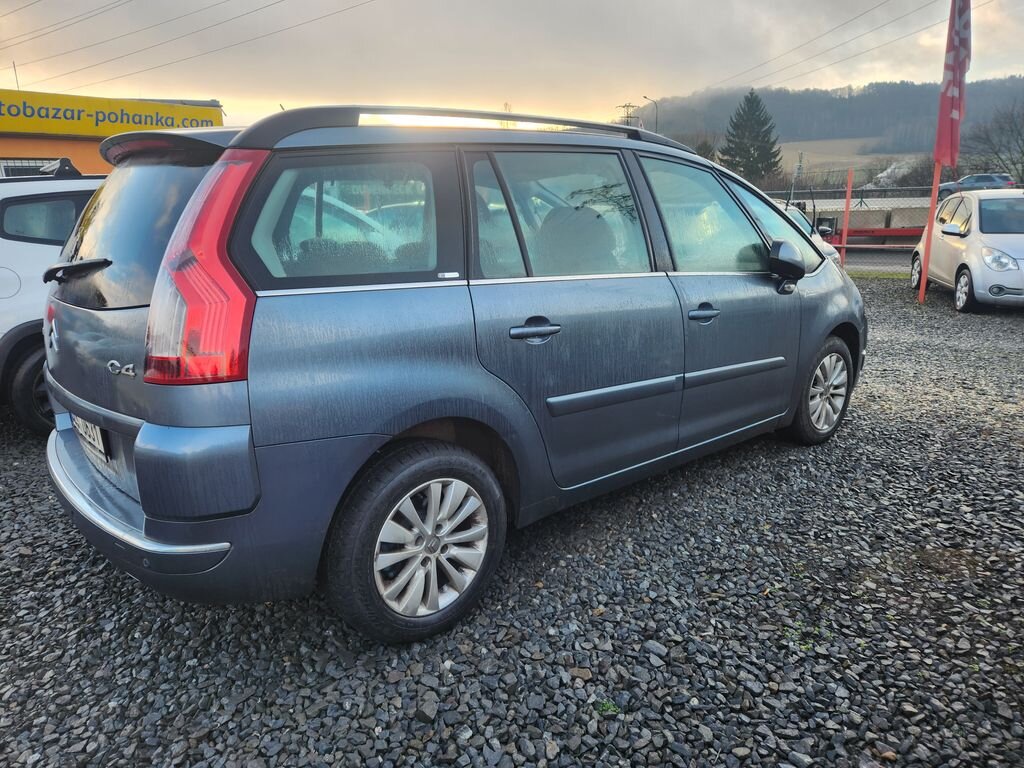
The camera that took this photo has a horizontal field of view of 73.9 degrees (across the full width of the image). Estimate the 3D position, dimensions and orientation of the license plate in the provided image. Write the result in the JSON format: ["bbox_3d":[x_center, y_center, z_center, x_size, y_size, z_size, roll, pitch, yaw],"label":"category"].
[{"bbox_3d":[-1.429,0.127,2.276,0.020,0.110,0.520,-13,17,-38],"label":"license plate"}]

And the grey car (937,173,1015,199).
[{"bbox_3d":[31.404,-13.332,46.000,4.600,1.700,1.870,14,21,43],"label":"grey car"}]

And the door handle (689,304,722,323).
[{"bbox_3d":[0.830,-0.308,2.948,0.230,0.062,0.055,-13,17,-38],"label":"door handle"}]

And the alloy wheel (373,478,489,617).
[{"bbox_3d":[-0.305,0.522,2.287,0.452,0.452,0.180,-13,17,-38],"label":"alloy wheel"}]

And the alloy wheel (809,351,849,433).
[{"bbox_3d":[1.778,0.042,3.985,0.452,0.452,0.170,-13,17,-38],"label":"alloy wheel"}]

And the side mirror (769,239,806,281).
[{"bbox_3d":[1.333,-0.595,3.277,0.130,0.180,0.230,4,15,24],"label":"side mirror"}]

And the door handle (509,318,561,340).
[{"bbox_3d":[0.080,-0.186,2.328,0.230,0.062,0.055,-13,17,-38],"label":"door handle"}]

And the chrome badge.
[{"bbox_3d":[-1.119,-0.046,1.947,0.115,0.042,0.012,4,15,25],"label":"chrome badge"}]

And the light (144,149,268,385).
[{"bbox_3d":[-0.805,-0.302,1.789,0.330,0.600,0.330,-13,17,-38],"label":"light"}]

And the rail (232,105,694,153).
[{"bbox_3d":[0.040,-0.878,2.429,2.070,0.165,0.100,-13,17,-38],"label":"rail"}]

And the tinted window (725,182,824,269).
[{"bbox_3d":[1.320,-0.795,3.445,0.870,0.480,0.050,-13,3,-38],"label":"tinted window"}]

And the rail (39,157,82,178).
[{"bbox_3d":[-3.021,-1.392,4.499,0.130,0.110,1.090,-13,17,-38],"label":"rail"}]

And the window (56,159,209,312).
[{"bbox_3d":[-1.348,-0.484,2.216,0.160,0.440,1.260,20,-4,-42],"label":"window"}]

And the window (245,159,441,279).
[{"bbox_3d":[-0.474,-0.473,1.956,0.600,0.340,0.040,-13,2,-36],"label":"window"}]

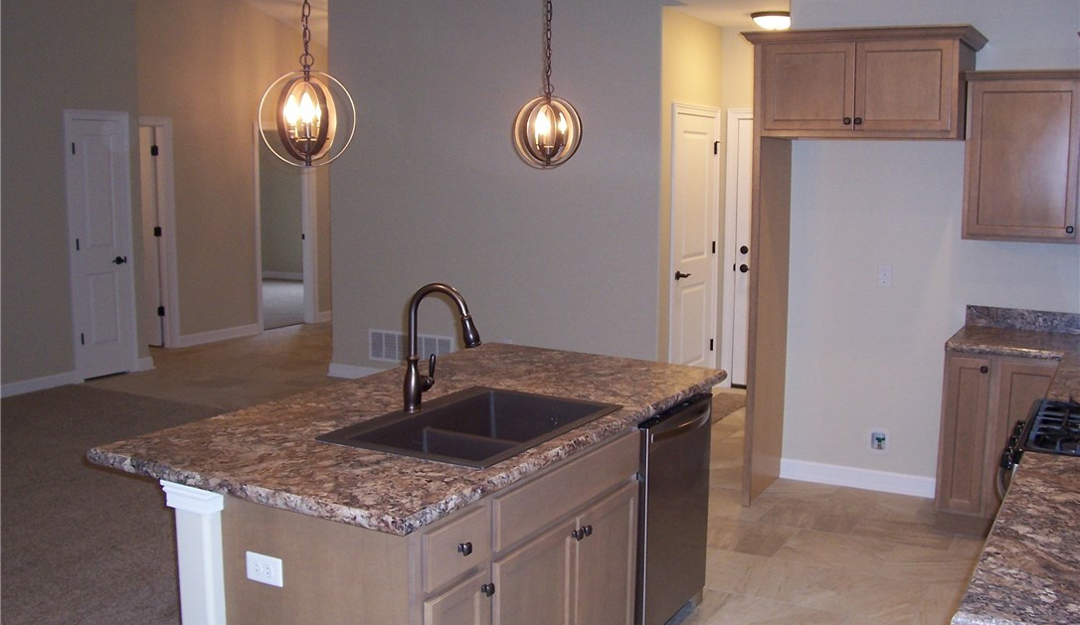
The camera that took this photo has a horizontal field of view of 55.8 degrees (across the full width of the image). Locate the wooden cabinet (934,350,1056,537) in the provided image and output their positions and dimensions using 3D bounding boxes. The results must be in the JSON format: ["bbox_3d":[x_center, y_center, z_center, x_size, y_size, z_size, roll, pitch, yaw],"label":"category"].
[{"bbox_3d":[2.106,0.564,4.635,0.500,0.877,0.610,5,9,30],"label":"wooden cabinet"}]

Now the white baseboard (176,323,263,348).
[{"bbox_3d":[-3.117,0.218,9.927,0.015,0.113,1.090,5,9,30],"label":"white baseboard"}]

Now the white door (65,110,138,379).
[{"bbox_3d":[-3.430,-0.518,7.952,0.060,2.124,0.589,5,9,30],"label":"white door"}]

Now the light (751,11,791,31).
[{"bbox_3d":[1.592,-1.953,6.877,0.324,0.115,0.324,5,9,30],"label":"light"}]

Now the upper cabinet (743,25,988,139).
[{"bbox_3d":[1.517,-1.046,4.757,1.037,0.488,0.628,5,9,30],"label":"upper cabinet"}]

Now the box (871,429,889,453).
[{"bbox_3d":[1.743,0.654,5.234,0.105,0.111,0.053,5,9,30],"label":"box"}]

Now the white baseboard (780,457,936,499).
[{"bbox_3d":[1.660,0.860,5.281,0.863,0.111,0.015,5,9,30],"label":"white baseboard"}]

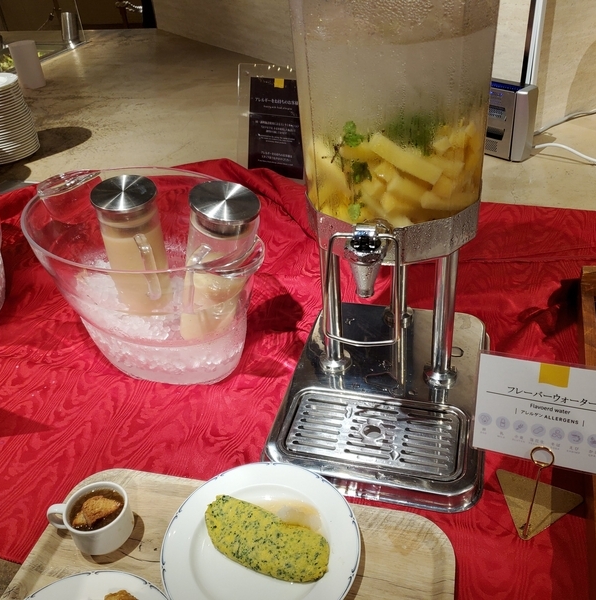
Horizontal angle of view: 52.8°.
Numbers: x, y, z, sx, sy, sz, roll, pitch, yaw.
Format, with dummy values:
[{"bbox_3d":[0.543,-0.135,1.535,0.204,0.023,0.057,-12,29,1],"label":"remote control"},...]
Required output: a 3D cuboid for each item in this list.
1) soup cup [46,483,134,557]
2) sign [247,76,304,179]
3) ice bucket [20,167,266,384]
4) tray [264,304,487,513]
[{"bbox_3d":[-0.224,0.236,0.645,0.095,0.048,0.065,5,35,15],"label":"soup cup"},{"bbox_3d":[-0.047,-0.393,1.378,0.152,0.213,0.015,14,23,28],"label":"sign"},{"bbox_3d":[-0.216,-0.035,0.908,0.292,0.220,0.445,-31,41,-34],"label":"ice bucket"},{"bbox_3d":[0.118,0.117,0.806,0.261,0.027,0.354,5,35,15],"label":"tray"}]

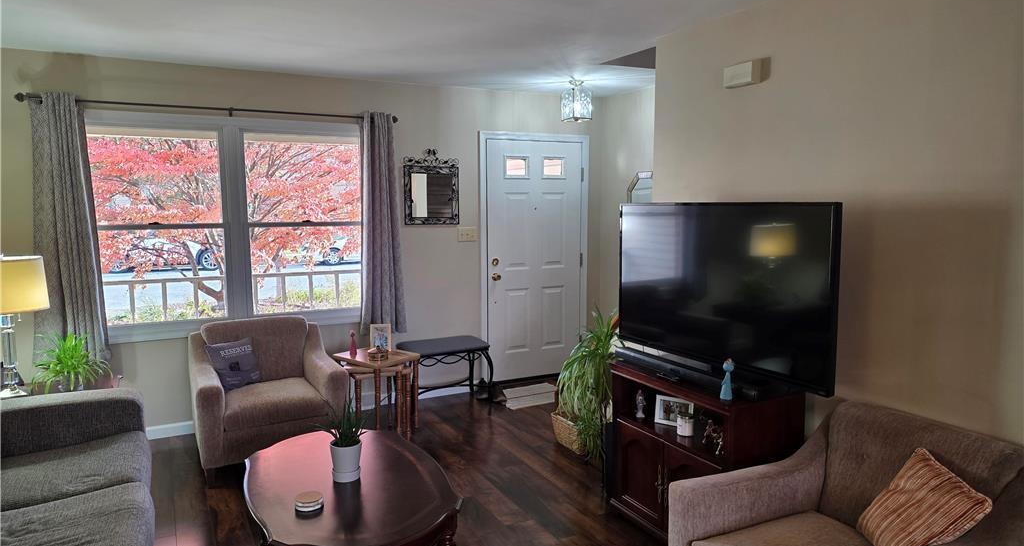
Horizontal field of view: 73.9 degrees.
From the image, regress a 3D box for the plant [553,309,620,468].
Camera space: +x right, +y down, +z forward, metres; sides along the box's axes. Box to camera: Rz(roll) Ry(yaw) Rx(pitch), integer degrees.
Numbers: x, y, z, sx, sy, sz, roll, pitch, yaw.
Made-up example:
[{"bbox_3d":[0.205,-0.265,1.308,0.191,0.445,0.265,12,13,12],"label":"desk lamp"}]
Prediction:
[{"bbox_3d":[0.500,0.675,4.229,0.438,0.876,0.418,-3,6,-27],"label":"plant"}]

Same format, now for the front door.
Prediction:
[{"bbox_3d":[0.201,-0.119,5.754,0.955,2.030,0.070,-3,6,-27],"label":"front door"}]

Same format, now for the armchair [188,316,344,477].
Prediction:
[{"bbox_3d":[-1.514,0.724,4.203,0.810,0.820,0.840,-3,7,-27],"label":"armchair"}]

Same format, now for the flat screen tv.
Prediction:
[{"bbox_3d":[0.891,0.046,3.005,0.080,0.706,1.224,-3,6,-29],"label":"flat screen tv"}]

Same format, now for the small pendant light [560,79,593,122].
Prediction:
[{"bbox_3d":[0.478,-1.276,5.035,0.169,0.298,0.169,-3,6,-27],"label":"small pendant light"}]

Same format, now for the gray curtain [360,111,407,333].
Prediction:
[{"bbox_3d":[-0.958,-0.350,5.014,0.290,1.620,0.120,-3,7,-27],"label":"gray curtain"}]

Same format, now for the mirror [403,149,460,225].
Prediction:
[{"bbox_3d":[-0.618,-0.653,5.249,0.460,0.580,0.030,-3,7,-27],"label":"mirror"}]

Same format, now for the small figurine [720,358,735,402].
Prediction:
[{"bbox_3d":[0.903,0.444,2.857,0.052,0.172,0.048,3,7,28],"label":"small figurine"}]

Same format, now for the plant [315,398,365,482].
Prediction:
[{"bbox_3d":[-0.680,0.663,2.734,0.190,0.320,0.180,-3,7,-27],"label":"plant"}]

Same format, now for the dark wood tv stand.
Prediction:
[{"bbox_3d":[0.865,0.851,3.158,0.418,0.731,0.796,-3,6,-27],"label":"dark wood tv stand"}]

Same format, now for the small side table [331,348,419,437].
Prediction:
[{"bbox_3d":[-0.922,0.827,4.727,0.550,0.500,0.400,5,8,37],"label":"small side table"}]

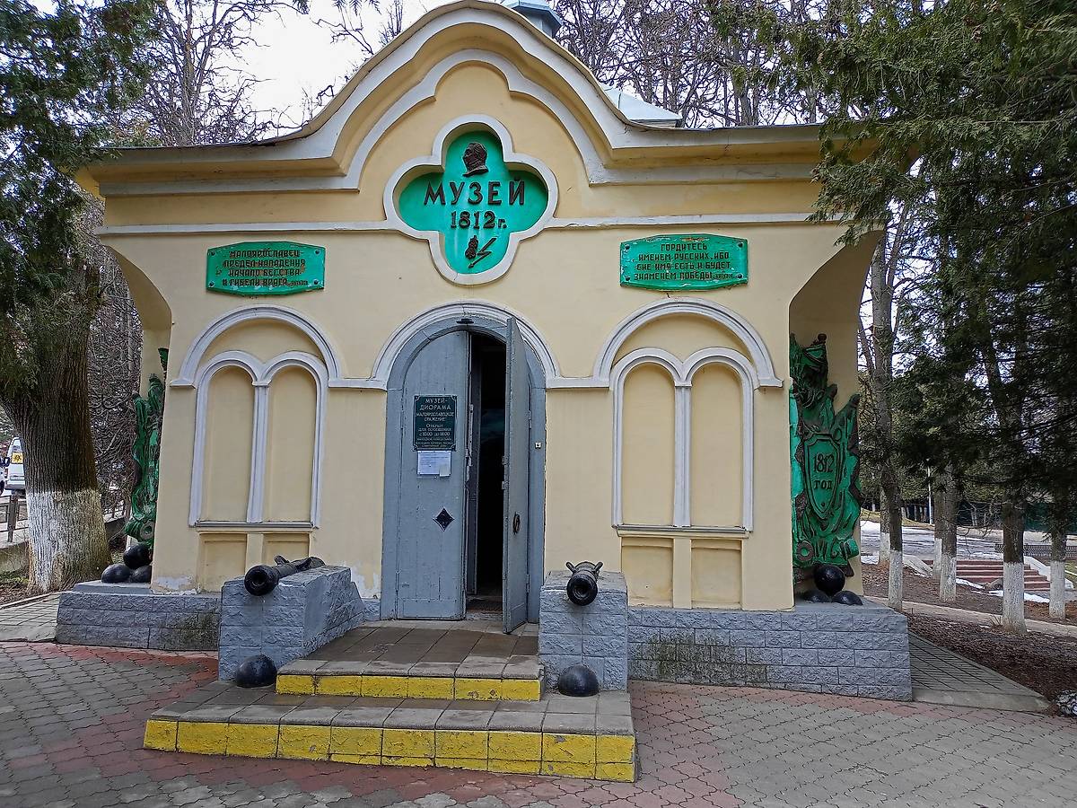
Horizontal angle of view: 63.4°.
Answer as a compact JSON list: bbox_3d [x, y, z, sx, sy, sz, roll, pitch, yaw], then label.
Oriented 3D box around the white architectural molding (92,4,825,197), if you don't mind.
[{"bbox_3d":[-0.694,-2.806,8.034,6.940,1.600,0.400,0,-7,5],"label":"white architectural molding"}]

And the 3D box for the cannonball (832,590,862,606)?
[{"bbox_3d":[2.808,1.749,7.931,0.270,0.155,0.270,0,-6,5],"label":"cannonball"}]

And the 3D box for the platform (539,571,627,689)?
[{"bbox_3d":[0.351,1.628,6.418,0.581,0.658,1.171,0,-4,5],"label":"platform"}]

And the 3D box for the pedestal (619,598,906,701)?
[{"bbox_3d":[1.927,2.139,7.810,2.350,0.680,1.200,0,-7,5],"label":"pedestal"}]

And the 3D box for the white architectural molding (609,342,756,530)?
[{"bbox_3d":[1.232,0.294,7.449,1.219,1.566,0.096,0,-4,5],"label":"white architectural molding"}]

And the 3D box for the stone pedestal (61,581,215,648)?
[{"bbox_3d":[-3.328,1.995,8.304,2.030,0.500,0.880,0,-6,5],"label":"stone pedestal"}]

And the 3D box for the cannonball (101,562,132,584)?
[{"bbox_3d":[-4.187,1.675,8.642,0.270,0.195,0.270,0,-6,5],"label":"cannonball"}]

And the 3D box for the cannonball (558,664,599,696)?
[{"bbox_3d":[0.275,1.784,5.687,0.270,0.190,0.270,0,-6,5],"label":"cannonball"}]

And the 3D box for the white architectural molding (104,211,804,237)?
[{"bbox_3d":[-0.617,-1.581,7.725,6.944,0.080,0.075,0,-4,5],"label":"white architectural molding"}]

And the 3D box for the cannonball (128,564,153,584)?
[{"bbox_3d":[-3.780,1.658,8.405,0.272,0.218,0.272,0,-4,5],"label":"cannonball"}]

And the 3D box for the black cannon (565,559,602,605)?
[{"bbox_3d":[0.333,1.267,6.296,0.260,0.235,1.160,0,-6,5],"label":"black cannon"}]

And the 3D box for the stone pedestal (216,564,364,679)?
[{"bbox_3d":[-1.847,1.631,6.722,0.590,0.665,1.500,0,-6,5],"label":"stone pedestal"}]

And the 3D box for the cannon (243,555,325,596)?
[{"bbox_3d":[-1.840,1.248,6.469,0.260,0.235,1.160,0,-6,5],"label":"cannon"}]

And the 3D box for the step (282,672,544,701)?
[{"bbox_3d":[-0.830,1.818,5.702,1.700,0.150,0.300,0,-7,5],"label":"step"}]

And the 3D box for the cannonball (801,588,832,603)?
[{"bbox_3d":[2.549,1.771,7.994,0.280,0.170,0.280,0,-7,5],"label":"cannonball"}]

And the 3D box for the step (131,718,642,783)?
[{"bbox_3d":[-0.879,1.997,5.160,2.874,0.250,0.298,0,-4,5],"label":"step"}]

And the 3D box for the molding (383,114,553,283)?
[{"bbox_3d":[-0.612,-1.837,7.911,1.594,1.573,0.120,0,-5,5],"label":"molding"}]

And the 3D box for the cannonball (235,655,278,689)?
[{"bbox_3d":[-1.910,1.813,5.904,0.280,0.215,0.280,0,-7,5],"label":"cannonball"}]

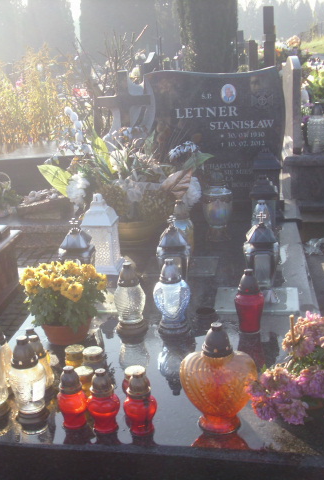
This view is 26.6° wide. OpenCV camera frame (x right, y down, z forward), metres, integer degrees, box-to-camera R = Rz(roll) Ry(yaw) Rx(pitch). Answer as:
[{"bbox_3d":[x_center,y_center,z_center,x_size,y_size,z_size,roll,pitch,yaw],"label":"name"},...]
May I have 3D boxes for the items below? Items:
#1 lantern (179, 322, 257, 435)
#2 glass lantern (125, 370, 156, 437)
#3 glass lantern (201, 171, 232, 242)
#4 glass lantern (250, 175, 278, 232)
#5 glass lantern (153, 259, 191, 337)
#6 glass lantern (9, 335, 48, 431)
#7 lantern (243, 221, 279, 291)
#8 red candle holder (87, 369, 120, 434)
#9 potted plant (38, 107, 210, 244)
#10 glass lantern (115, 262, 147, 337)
[{"bbox_3d":[0.150,0.363,1.808,0.198,0.298,0.118,-1,17,7],"label":"lantern"},{"bbox_3d":[-0.056,0.433,1.856,0.086,0.180,0.086,-1,16,7],"label":"glass lantern"},{"bbox_3d":[0.283,-0.178,3.569,0.158,0.355,0.158,-1,16,7],"label":"glass lantern"},{"bbox_3d":[0.489,-0.138,3.287,0.136,0.355,0.136,-1,17,7],"label":"glass lantern"},{"bbox_3d":[0.032,0.183,2.281,0.122,0.245,0.108,-1,16,8],"label":"glass lantern"},{"bbox_3d":[-0.344,0.359,1.782,0.095,0.228,0.095,-1,16,8],"label":"glass lantern"},{"bbox_3d":[0.387,0.038,2.623,0.135,0.293,0.135,-1,16,8],"label":"lantern"},{"bbox_3d":[-0.158,0.436,1.873,0.090,0.177,0.090,-1,16,7],"label":"red candle holder"},{"bbox_3d":[-0.167,-0.320,3.355,0.800,0.640,0.550,-1,16,8],"label":"potted plant"},{"bbox_3d":[-0.116,0.203,2.450,0.112,0.255,0.112,-1,17,7],"label":"glass lantern"}]

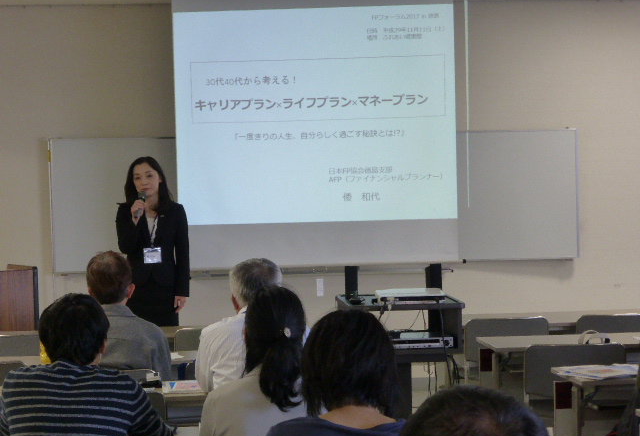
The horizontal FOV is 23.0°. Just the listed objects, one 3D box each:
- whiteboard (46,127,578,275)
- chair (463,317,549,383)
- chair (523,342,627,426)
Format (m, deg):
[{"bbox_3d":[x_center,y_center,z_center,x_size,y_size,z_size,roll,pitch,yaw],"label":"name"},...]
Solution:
[{"bbox_3d":[-0.002,-0.123,10.675,3.600,0.900,0.060,-1,2,-6],"label":"whiteboard"},{"bbox_3d":[0.918,0.873,8.139,0.450,0.760,0.500,-1,2,-6],"label":"chair"},{"bbox_3d":[1.068,0.909,6.918,0.450,0.760,0.500,-1,2,-6],"label":"chair"}]

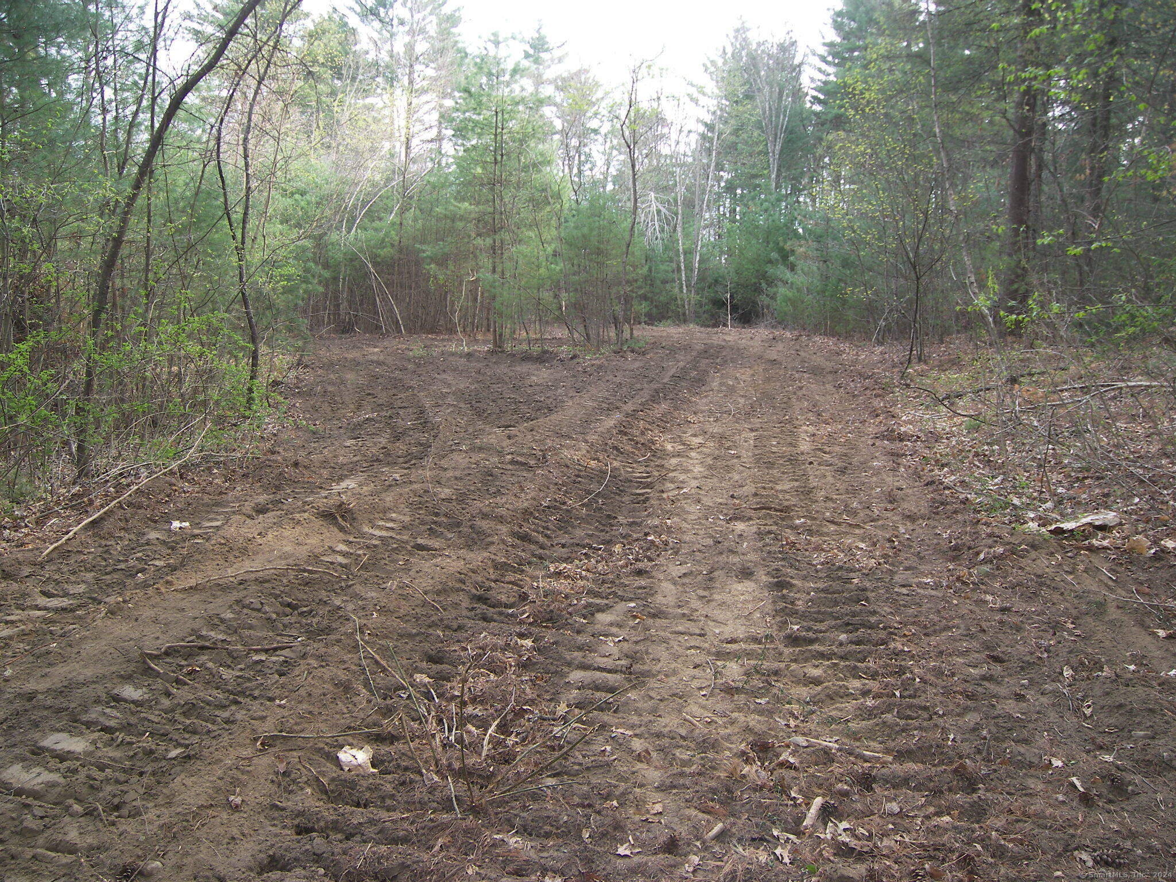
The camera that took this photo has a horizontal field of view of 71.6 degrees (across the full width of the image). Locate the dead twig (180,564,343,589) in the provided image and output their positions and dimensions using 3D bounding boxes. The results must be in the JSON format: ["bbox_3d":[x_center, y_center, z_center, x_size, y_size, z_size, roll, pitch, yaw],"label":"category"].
[{"bbox_3d":[-1.844,0.774,4.650,0.929,0.091,0.129,-1,9,-9],"label":"dead twig"}]

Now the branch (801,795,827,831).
[{"bbox_3d":[0.710,1.173,2.569,0.027,0.038,0.155,7,11,34],"label":"branch"}]

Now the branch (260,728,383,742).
[{"bbox_3d":[-1.000,1.092,3.027,0.470,0.025,0.050,0,9,-4],"label":"branch"}]

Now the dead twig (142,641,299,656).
[{"bbox_3d":[-1.687,0.951,3.752,0.694,0.051,0.097,0,9,-6],"label":"dead twig"}]

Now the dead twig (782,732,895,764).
[{"bbox_3d":[0.913,1.115,2.957,0.360,0.031,0.051,4,10,21],"label":"dead twig"}]

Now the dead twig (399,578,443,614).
[{"bbox_3d":[-0.885,0.828,4.369,0.060,0.085,0.431,-7,12,-41],"label":"dead twig"}]

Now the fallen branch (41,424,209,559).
[{"bbox_3d":[-3.708,0.276,6.894,0.200,0.386,3.633,-1,9,-8],"label":"fallen branch"}]

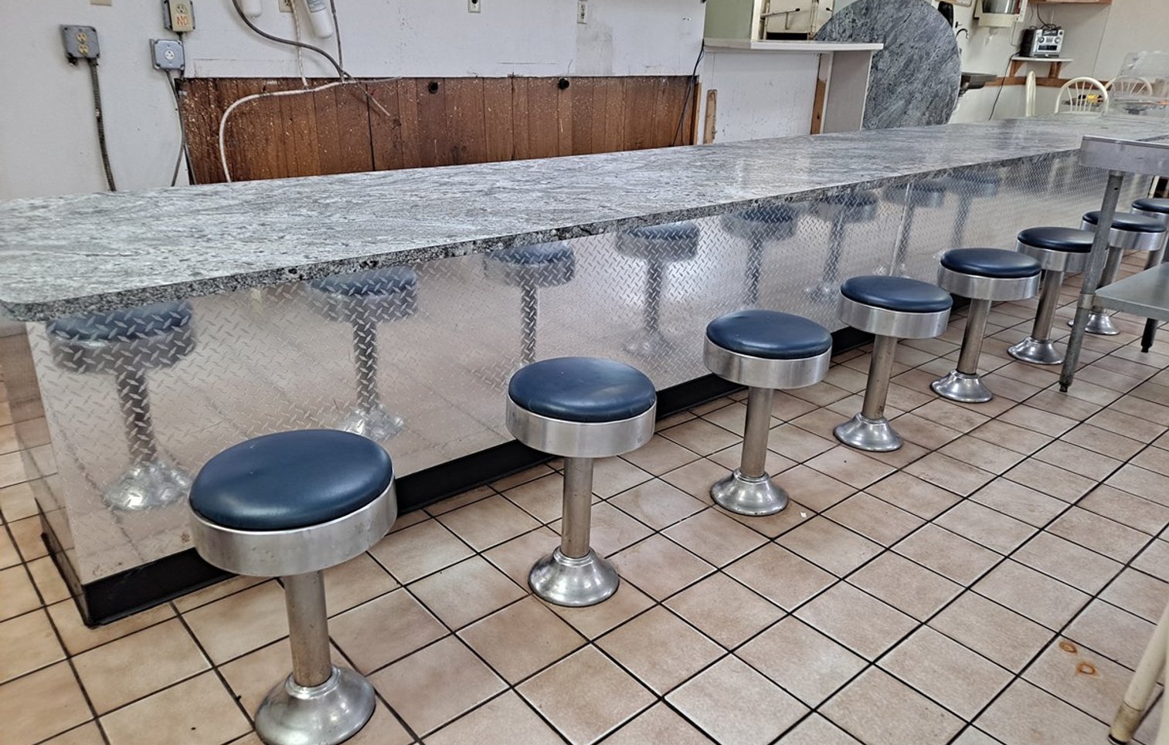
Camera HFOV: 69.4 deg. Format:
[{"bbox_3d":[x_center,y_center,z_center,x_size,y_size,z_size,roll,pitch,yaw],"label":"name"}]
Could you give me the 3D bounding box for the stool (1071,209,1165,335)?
[{"bbox_3d":[2.384,-0.452,3.830,0.319,0.512,0.319,-16,28,-38],"label":"stool"}]

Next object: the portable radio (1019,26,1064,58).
[{"bbox_3d":[4.850,-3.491,8.950,0.300,0.270,0.260,3,22,0],"label":"portable radio"}]

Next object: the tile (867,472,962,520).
[{"bbox_3d":[0.957,0.359,2.449,0.201,0.010,0.201,-16,29,-38],"label":"tile"}]

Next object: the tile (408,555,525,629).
[{"bbox_3d":[-0.273,0.511,1.961,0.201,0.010,0.201,-16,29,-38],"label":"tile"}]

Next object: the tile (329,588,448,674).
[{"bbox_3d":[-0.421,0.548,1.794,0.200,0.010,0.200,-16,29,-39],"label":"tile"}]

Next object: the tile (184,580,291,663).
[{"bbox_3d":[-0.714,0.528,1.787,0.199,0.009,0.199,-16,28,-38],"label":"tile"}]

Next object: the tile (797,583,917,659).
[{"bbox_3d":[0.609,0.556,1.889,0.200,0.010,0.200,-16,29,-39],"label":"tile"}]

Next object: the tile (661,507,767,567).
[{"bbox_3d":[0.342,0.435,2.205,0.201,0.010,0.201,-16,29,-38],"label":"tile"}]

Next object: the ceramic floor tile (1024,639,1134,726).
[{"bbox_3d":[1.026,0.630,1.708,0.197,0.010,0.197,-16,28,-38],"label":"ceramic floor tile"}]

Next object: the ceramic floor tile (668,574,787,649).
[{"bbox_3d":[0.322,0.547,1.935,0.204,0.010,0.204,-16,29,-38],"label":"ceramic floor tile"}]

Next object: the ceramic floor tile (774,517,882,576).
[{"bbox_3d":[0.620,0.440,2.134,0.199,0.009,0.199,-16,28,-38],"label":"ceramic floor tile"}]

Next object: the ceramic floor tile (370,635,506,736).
[{"bbox_3d":[-0.294,0.624,1.690,0.204,0.010,0.204,-16,29,-38],"label":"ceramic floor tile"}]

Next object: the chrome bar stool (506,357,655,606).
[{"bbox_3d":[-0.014,0.247,1.868,0.320,0.503,0.320,2,22,-1],"label":"chrome bar stool"}]

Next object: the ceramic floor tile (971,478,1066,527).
[{"bbox_3d":[1.222,0.367,2.372,0.199,0.009,0.199,-16,28,-38],"label":"ceramic floor tile"}]

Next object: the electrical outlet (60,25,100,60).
[{"bbox_3d":[-1.788,-1.173,2.995,0.102,0.102,0.050,-16,29,-38],"label":"electrical outlet"}]

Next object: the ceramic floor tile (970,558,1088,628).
[{"bbox_3d":[1.047,0.522,1.979,0.197,0.010,0.197,-16,28,-38],"label":"ceramic floor tile"}]

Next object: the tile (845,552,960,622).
[{"bbox_3d":[0.777,0.516,2.044,0.201,0.010,0.201,-16,29,-38],"label":"tile"}]

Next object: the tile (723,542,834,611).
[{"bbox_3d":[0.467,0.487,2.012,0.197,0.010,0.197,-16,28,-38],"label":"tile"}]

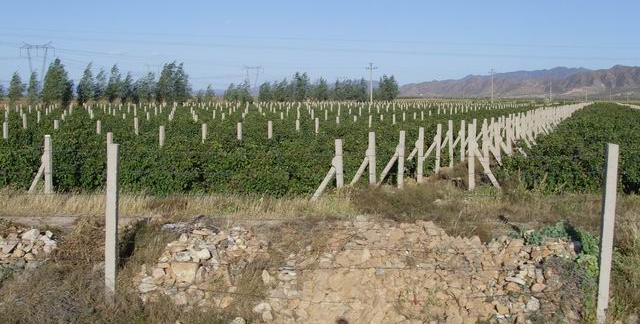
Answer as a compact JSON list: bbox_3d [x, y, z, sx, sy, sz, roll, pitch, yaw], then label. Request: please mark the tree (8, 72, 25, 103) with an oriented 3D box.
[{"bbox_3d":[-75.759,-18.472,180.000,3.994,8.237,3.994,0,5,0],"label":"tree"}]

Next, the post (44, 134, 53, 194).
[{"bbox_3d":[-7.525,0.069,20.050,0.150,1.684,0.150,0,5,6],"label":"post"}]

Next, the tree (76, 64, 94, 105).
[{"bbox_3d":[-57.885,-19.131,178.000,4.443,10.367,4.443,0,5,0],"label":"tree"}]

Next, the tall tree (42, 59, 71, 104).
[{"bbox_3d":[-61.389,-18.755,168.000,6.719,10.717,6.719,0,5,0],"label":"tall tree"}]

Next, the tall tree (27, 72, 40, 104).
[{"bbox_3d":[-71.516,-18.472,180.000,3.495,8.237,3.495,0,5,0],"label":"tall tree"}]

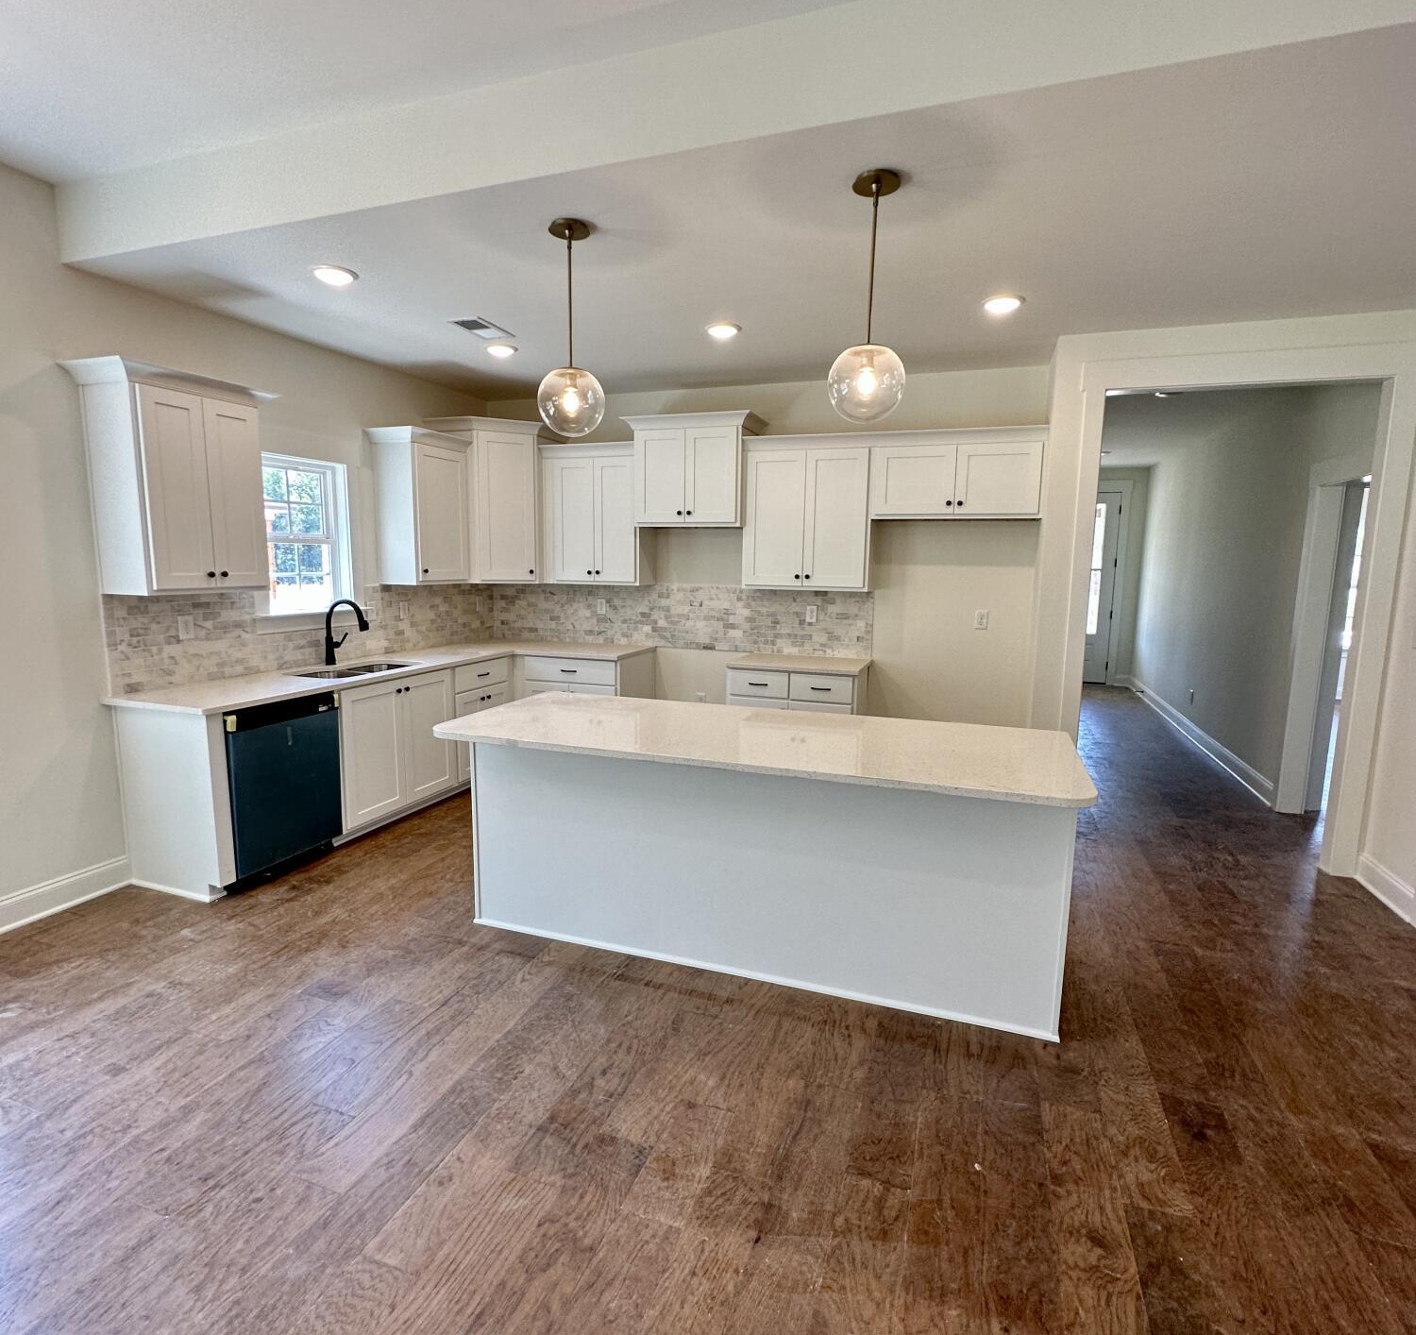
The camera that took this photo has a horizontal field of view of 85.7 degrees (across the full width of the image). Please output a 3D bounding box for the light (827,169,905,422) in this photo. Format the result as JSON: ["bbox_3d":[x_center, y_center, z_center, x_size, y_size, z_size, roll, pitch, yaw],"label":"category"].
[{"bbox_3d":[0.524,-1.167,2.449,0.250,0.752,0.250,4,8,19],"label":"light"}]

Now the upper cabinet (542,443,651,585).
[{"bbox_3d":[-0.817,-1.087,5.551,0.808,0.967,0.390,4,8,19],"label":"upper cabinet"}]

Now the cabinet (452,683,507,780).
[{"bbox_3d":[-1.761,0.417,5.224,0.589,0.605,0.560,4,9,20],"label":"cabinet"}]

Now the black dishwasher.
[{"bbox_3d":[-2.297,0.566,3.801,0.599,0.840,0.617,4,9,20],"label":"black dishwasher"}]

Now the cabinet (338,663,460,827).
[{"bbox_3d":[-2.055,0.458,4.454,0.650,0.811,0.914,4,8,19],"label":"cabinet"}]

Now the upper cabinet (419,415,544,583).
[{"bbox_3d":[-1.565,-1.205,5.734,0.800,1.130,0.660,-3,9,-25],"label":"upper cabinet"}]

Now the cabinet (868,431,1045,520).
[{"bbox_3d":[1.499,-1.137,4.598,0.954,0.510,0.350,4,9,20],"label":"cabinet"}]

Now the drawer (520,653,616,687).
[{"bbox_3d":[-0.857,-0.005,5.461,0.712,0.167,0.520,4,9,20],"label":"drawer"}]

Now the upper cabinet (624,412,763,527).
[{"bbox_3d":[-0.088,-1.300,5.151,0.885,0.704,0.385,4,9,20],"label":"upper cabinet"}]

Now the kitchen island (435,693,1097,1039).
[{"bbox_3d":[0.172,0.698,3.040,2.325,0.914,0.949,4,9,19],"label":"kitchen island"}]

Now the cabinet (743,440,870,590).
[{"bbox_3d":[0.675,-0.992,5.025,0.826,0.967,0.390,4,8,19],"label":"cabinet"}]

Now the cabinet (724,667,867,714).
[{"bbox_3d":[0.616,0.425,5.108,0.819,0.856,0.627,4,8,19],"label":"cabinet"}]

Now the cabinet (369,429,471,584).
[{"bbox_3d":[-1.873,-1.031,5.039,0.350,0.958,0.570,4,9,20],"label":"cabinet"}]

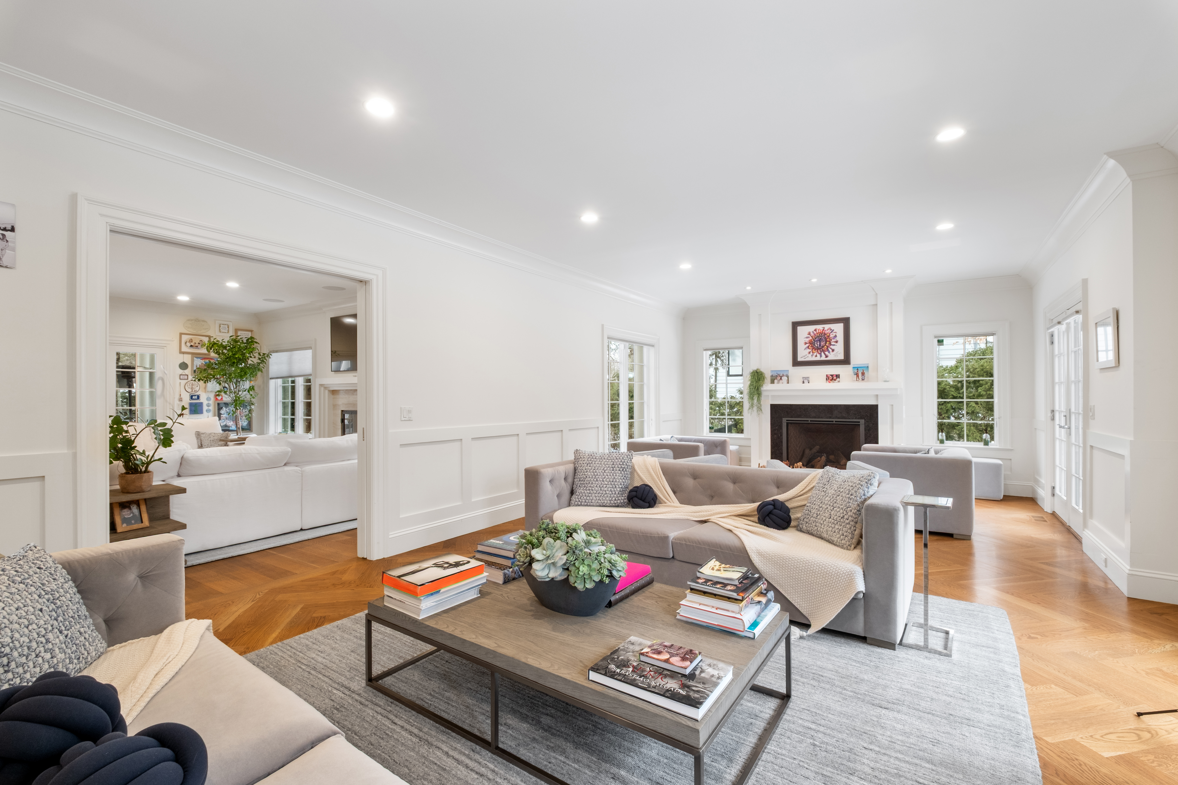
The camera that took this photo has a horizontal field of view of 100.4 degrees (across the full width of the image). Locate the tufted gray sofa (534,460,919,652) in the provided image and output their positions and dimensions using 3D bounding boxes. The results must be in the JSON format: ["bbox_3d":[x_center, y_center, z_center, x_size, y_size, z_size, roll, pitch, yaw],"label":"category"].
[{"bbox_3d":[0.798,0.932,3.555,2.500,0.715,0.970,0,0,35],"label":"tufted gray sofa"}]

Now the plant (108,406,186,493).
[{"bbox_3d":[-3.277,0.401,3.547,0.430,0.620,0.480,0,0,35],"label":"plant"}]

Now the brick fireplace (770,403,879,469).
[{"bbox_3d":[3.282,0.741,6.877,1.360,1.136,0.300,0,0,35],"label":"brick fireplace"}]

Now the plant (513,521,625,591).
[{"bbox_3d":[-0.082,0.694,2.146,0.510,0.220,0.350,0,0,35],"label":"plant"}]

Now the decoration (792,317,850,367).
[{"bbox_3d":[3.208,-0.686,6.791,0.735,0.640,0.045,0,0,35],"label":"decoration"}]

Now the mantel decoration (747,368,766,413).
[{"bbox_3d":[2.434,-0.031,7.145,0.280,0.670,0.250,0,0,35],"label":"mantel decoration"}]

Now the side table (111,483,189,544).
[{"bbox_3d":[-3.316,1.001,3.503,0.380,0.575,0.600,0,0,35],"label":"side table"}]

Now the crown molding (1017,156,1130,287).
[{"bbox_3d":[4.311,-1.372,4.522,0.120,0.165,3.690,0,0,35],"label":"crown molding"}]

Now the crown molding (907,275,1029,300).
[{"bbox_3d":[4.841,-1.361,6.330,1.320,0.165,0.120,0,0,35],"label":"crown molding"}]

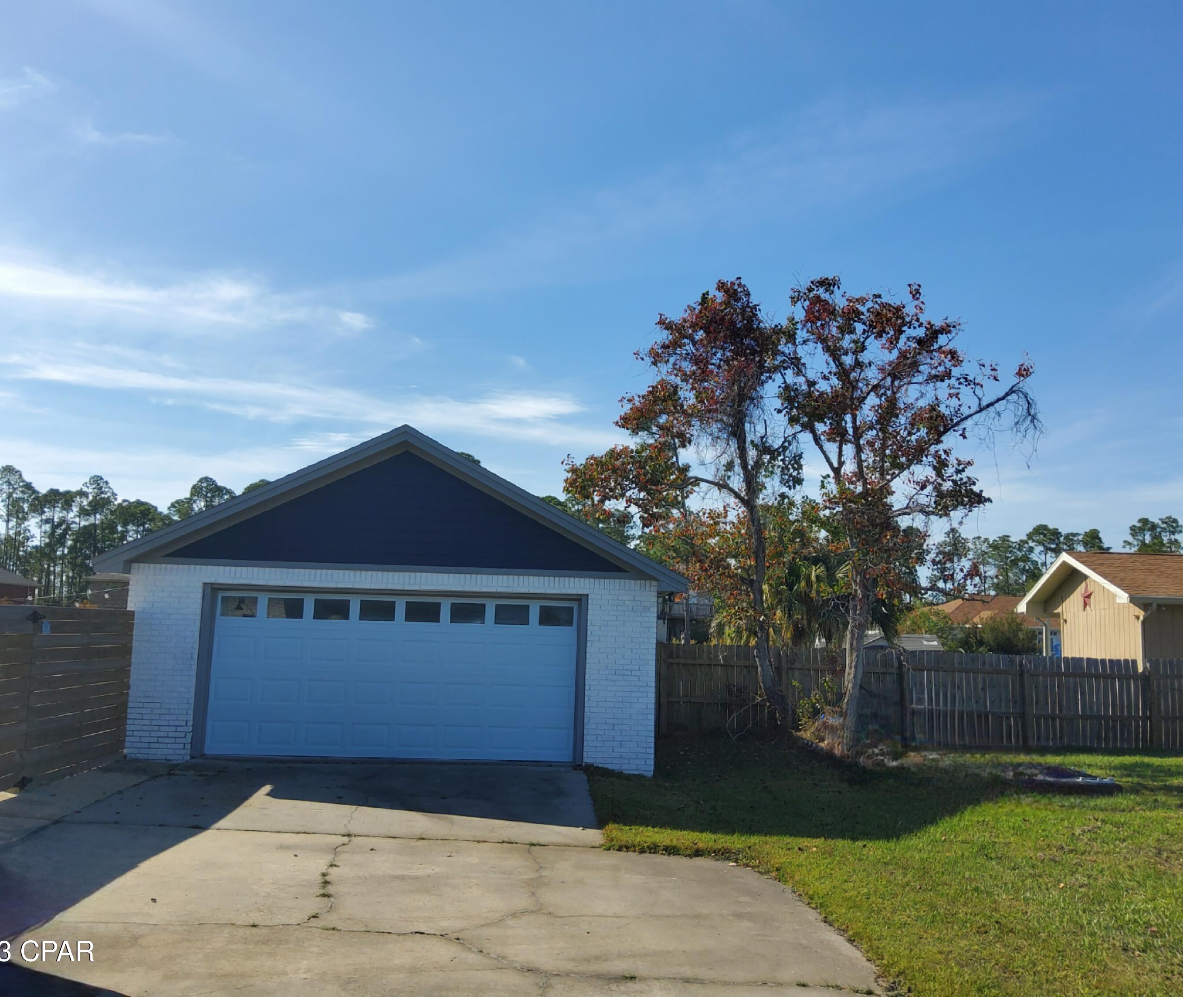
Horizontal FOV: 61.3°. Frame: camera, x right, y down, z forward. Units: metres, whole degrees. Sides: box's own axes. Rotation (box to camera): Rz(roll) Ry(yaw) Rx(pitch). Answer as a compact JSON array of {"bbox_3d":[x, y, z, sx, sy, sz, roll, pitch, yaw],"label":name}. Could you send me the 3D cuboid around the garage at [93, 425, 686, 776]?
[{"bbox_3d":[-2.896,1.767,16.987,7.800,4.520,7.700,2,-8,-4],"label":"garage"}]

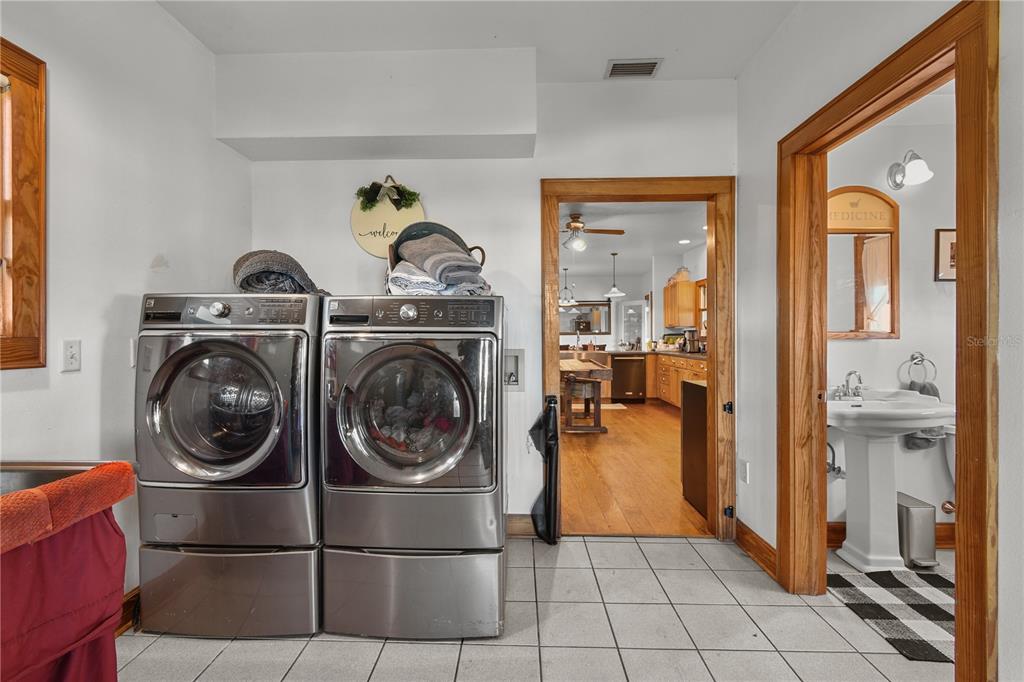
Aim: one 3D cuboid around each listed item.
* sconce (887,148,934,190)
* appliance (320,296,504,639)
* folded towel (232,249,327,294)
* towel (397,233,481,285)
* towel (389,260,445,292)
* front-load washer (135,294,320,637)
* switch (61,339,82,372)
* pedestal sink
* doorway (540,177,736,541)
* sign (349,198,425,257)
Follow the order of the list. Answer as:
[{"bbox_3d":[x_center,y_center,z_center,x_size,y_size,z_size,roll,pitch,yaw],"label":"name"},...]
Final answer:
[{"bbox_3d":[2.211,-0.956,2.347,0.155,0.195,0.190,0,0,1],"label":"sconce"},{"bbox_3d":[-0.390,0.508,2.113,0.735,1.380,0.800,0,0,1],"label":"appliance"},{"bbox_3d":[-1.072,-0.309,2.010,0.370,0.200,0.310,0,0,1],"label":"folded towel"},{"bbox_3d":[-0.333,-0.379,1.984,0.370,0.225,0.280,0,0,1],"label":"towel"},{"bbox_3d":[-0.433,-0.294,1.977,0.250,0.140,0.270,0,0,1],"label":"towel"},{"bbox_3d":[-1.141,0.507,2.128,0.740,1.380,0.800,0,0,1],"label":"front-load washer"},{"bbox_3d":[-1.596,0.054,1.545,0.015,0.115,0.070,0,0,1],"label":"switch"},{"bbox_3d":[1.975,0.736,2.180,0.680,0.930,0.540,0,0,1],"label":"pedestal sink"},{"bbox_3d":[0.755,0.111,2.616,1.155,2.168,0.150,0,0,1],"label":"doorway"},{"bbox_3d":[-0.746,-0.716,2.566,0.440,0.440,0.025,0,0,1],"label":"sign"}]

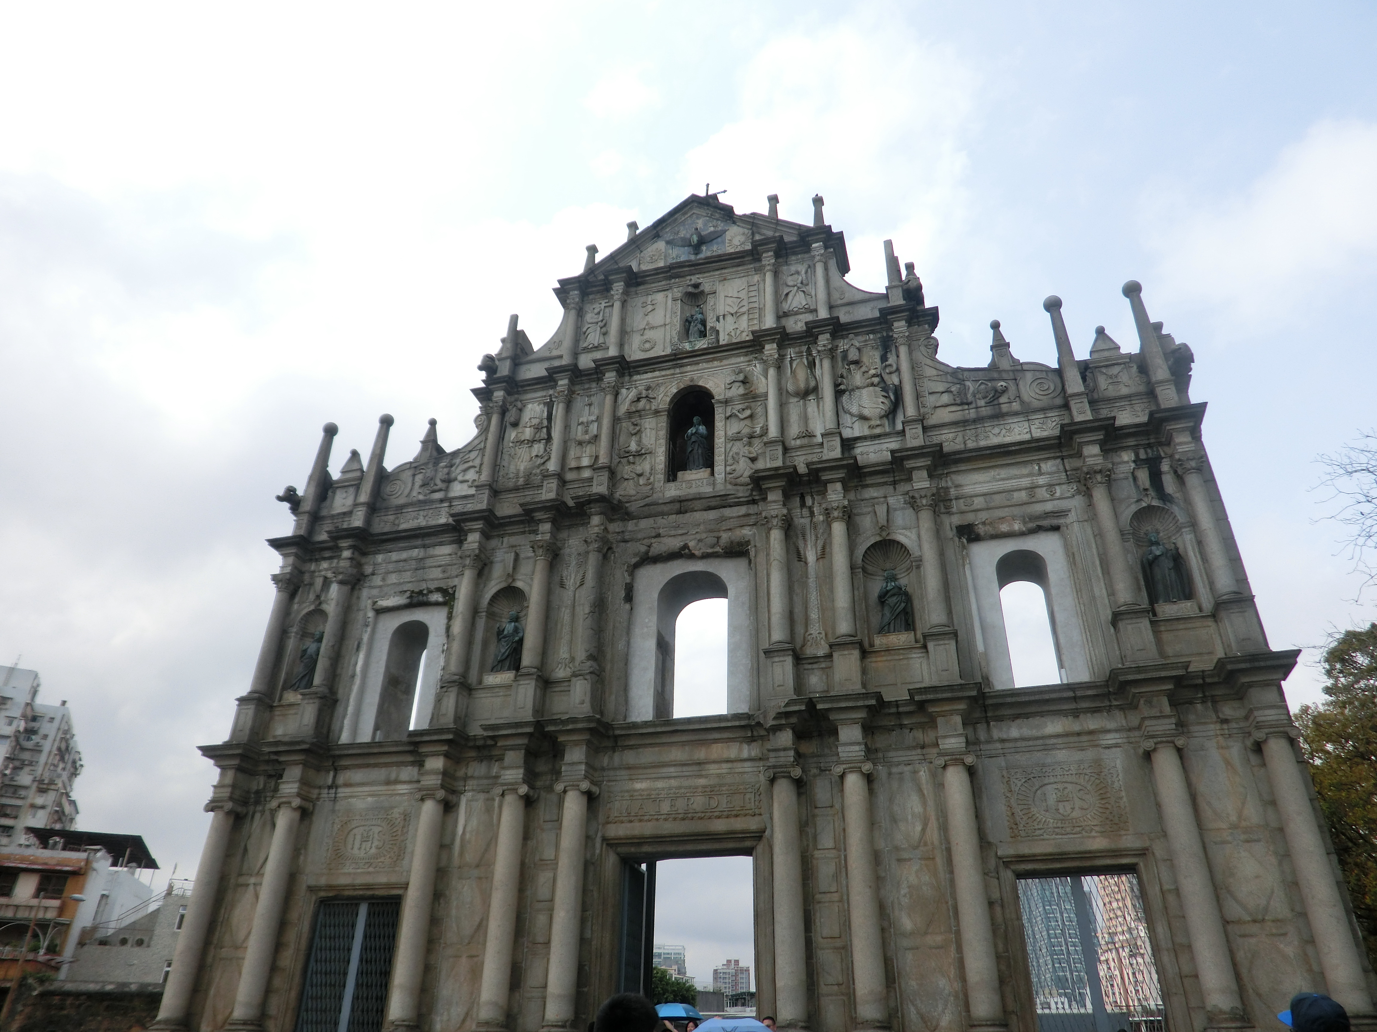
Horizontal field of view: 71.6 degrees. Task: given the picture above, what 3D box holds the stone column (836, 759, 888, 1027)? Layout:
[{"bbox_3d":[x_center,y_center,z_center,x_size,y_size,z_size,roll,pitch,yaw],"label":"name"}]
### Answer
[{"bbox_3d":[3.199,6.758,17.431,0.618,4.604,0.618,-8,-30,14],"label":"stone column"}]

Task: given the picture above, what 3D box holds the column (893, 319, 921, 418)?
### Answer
[{"bbox_3d":[5.533,-3.651,24.214,0.445,2.964,0.445,-8,-31,14],"label":"column"}]

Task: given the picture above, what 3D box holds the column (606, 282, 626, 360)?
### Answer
[{"bbox_3d":[-2.064,-5.502,27.677,0.420,2.900,0.420,-8,-31,14],"label":"column"}]

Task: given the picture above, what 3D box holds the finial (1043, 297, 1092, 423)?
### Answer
[{"bbox_3d":[8.736,-3.663,22.002,0.433,3.698,0.433,-8,-30,14],"label":"finial"}]

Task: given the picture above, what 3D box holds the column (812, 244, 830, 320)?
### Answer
[{"bbox_3d":[3.605,-6.263,25.722,0.430,2.983,0.430,-8,-32,15],"label":"column"}]

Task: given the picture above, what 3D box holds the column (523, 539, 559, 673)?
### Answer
[{"bbox_3d":[-3.669,2.314,23.081,0.570,3.420,0.570,-8,-31,14],"label":"column"}]

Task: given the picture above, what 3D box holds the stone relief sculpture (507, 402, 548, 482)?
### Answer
[{"bbox_3d":[-4.360,-2.003,26.005,1.102,2.554,0.227,-8,-30,14],"label":"stone relief sculpture"}]

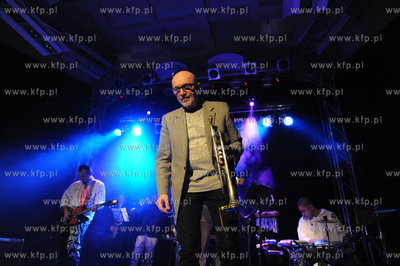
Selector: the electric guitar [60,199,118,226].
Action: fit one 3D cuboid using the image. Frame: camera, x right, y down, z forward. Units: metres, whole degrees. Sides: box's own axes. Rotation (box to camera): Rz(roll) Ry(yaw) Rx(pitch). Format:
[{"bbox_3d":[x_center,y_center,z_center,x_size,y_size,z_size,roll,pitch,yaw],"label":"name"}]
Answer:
[{"bbox_3d":[-1.353,0.972,3.414,0.970,0.330,0.070,-23,-35,18],"label":"electric guitar"}]

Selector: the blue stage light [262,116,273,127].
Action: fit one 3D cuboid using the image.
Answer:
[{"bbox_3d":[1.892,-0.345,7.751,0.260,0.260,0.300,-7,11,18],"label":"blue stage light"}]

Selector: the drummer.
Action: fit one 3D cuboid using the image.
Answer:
[{"bbox_3d":[1.217,1.312,2.917,0.620,1.250,0.750,-19,-33,37],"label":"drummer"}]

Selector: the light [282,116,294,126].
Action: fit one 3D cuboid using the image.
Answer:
[{"bbox_3d":[2.428,-0.341,7.723,0.260,0.260,0.300,4,12,-4],"label":"light"}]

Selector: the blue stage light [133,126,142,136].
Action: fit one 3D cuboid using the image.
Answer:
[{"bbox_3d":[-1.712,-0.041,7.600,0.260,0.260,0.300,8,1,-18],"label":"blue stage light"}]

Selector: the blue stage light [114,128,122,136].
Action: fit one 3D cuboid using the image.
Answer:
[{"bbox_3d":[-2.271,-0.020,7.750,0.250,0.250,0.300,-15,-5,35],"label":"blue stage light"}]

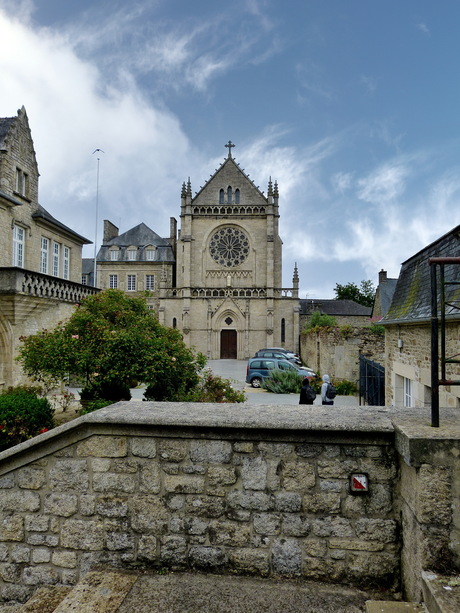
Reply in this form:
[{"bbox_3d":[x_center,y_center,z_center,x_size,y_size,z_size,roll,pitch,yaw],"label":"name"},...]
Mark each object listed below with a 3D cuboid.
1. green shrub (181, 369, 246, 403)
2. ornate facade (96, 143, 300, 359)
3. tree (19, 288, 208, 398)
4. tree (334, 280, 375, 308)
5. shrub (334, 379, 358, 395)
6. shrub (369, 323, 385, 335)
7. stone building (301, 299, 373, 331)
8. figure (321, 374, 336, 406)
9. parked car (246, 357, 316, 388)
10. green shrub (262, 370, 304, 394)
[{"bbox_3d":[-0.530,3.090,14.300,2.100,1.600,1.700,0,-3,0],"label":"green shrub"},{"bbox_3d":[-3.356,-6.268,59.478,24.240,25.930,13.000,1,-3,3],"label":"ornate facade"},{"bbox_3d":[-3.950,1.598,14.900,6.200,4.300,5.400,0,-3,0],"label":"tree"},{"bbox_3d":[20.327,1.512,71.673,7.500,11.500,7.500,1,-3,0],"label":"tree"},{"bbox_3d":[6.325,4.322,24.224,1.150,0.850,1.000,1,-3,-11],"label":"shrub"},{"bbox_3d":[7.801,1.183,23.500,0.900,0.620,0.800,2,-3,-17],"label":"shrub"},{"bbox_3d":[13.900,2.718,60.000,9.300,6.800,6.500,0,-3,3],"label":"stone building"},{"bbox_3d":[3.614,3.373,16.251,0.500,1.720,0.520,0,-3,21],"label":"figure"},{"bbox_3d":[3.300,4.219,28.300,4.380,1.800,1.820,0,-3,4],"label":"parked car"},{"bbox_3d":[3.100,4.294,25.500,2.400,1.300,1.800,0,-3,0],"label":"green shrub"}]

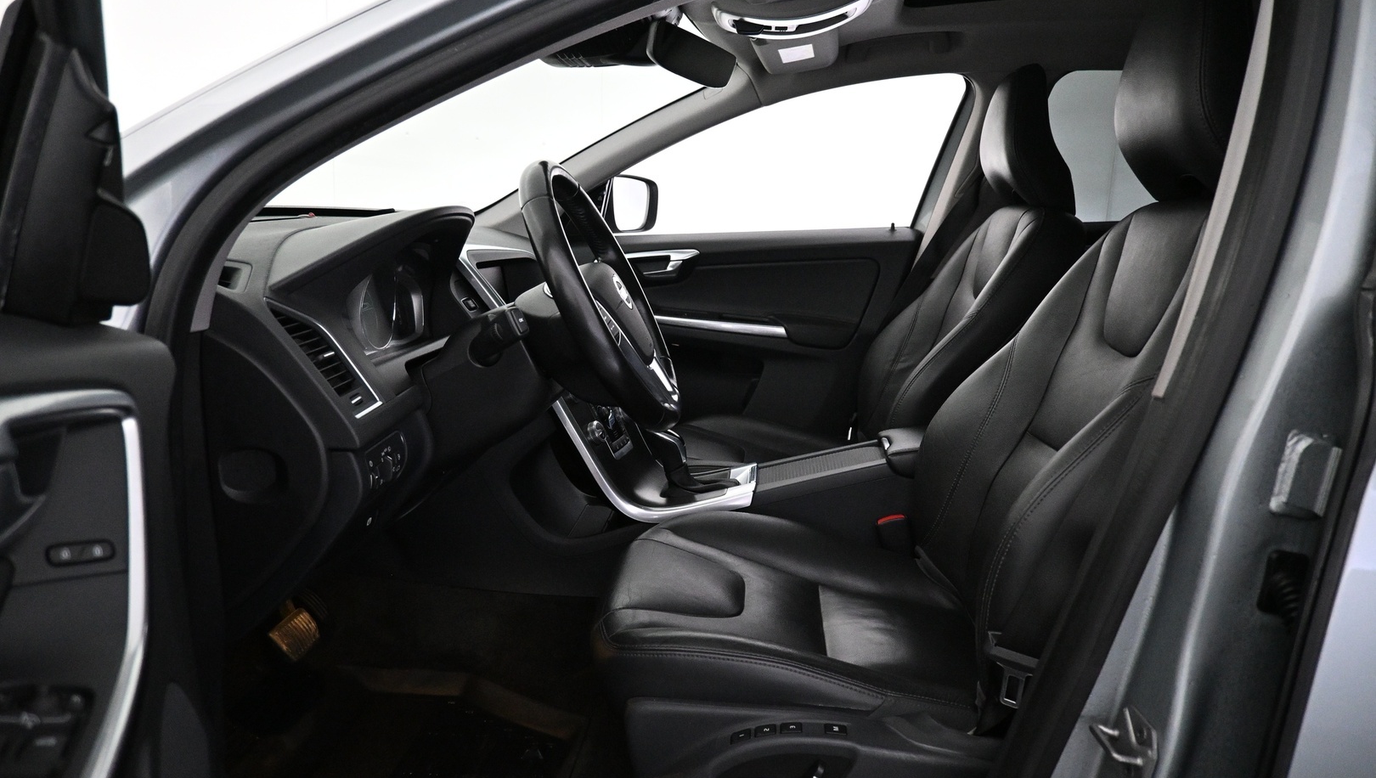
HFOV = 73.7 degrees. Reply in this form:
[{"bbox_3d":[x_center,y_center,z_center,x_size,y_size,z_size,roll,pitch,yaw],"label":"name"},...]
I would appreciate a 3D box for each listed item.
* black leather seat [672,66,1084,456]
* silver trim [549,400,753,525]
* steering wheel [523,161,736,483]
[{"bbox_3d":[0.358,-0.143,1.898,0.785,1.010,0.540,3,11,5],"label":"black leather seat"},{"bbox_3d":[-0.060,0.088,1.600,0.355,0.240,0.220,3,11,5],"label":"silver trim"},{"bbox_3d":[-0.124,-0.110,1.186,0.110,0.378,0.378,-25,7,10],"label":"steering wheel"}]

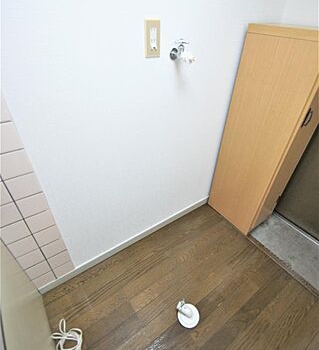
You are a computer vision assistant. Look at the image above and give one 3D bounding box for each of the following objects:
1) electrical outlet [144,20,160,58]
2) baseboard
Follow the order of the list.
[{"bbox_3d":[-0.022,-0.516,0.763,0.071,0.120,0.012,-22,42,-29],"label":"electrical outlet"},{"bbox_3d":[-0.112,0.424,1.398,1.306,0.061,0.012,-22,42,-29],"label":"baseboard"}]

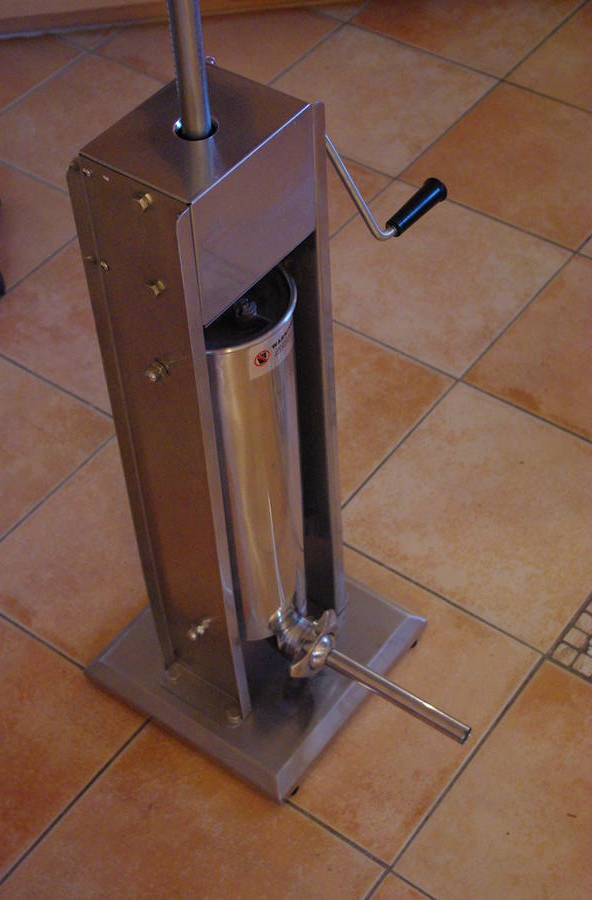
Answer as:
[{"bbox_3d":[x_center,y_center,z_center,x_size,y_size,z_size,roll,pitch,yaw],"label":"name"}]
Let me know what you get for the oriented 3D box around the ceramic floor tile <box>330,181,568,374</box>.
[{"bbox_3d":[0.200,-0.272,2.208,0.333,0.010,0.333,28,55,25],"label":"ceramic floor tile"}]

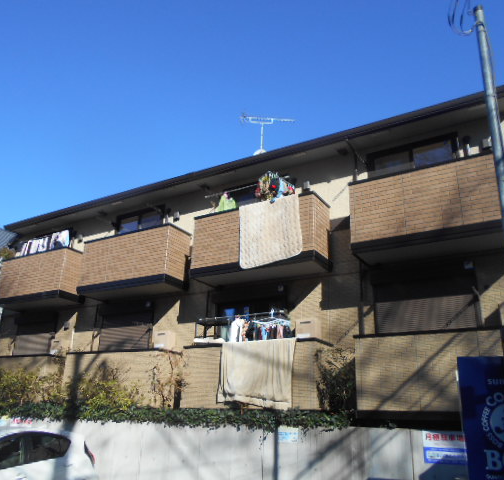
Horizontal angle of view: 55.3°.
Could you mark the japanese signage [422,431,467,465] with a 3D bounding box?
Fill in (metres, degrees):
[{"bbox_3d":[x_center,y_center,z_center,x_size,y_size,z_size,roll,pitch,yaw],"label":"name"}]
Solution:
[{"bbox_3d":[2.888,3.100,7.175,0.608,0.447,0.020,-5,-21,18],"label":"japanese signage"}]

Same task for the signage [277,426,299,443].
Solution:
[{"bbox_3d":[0.596,3.229,7.969,0.359,0.238,0.020,-5,-21,18],"label":"signage"}]

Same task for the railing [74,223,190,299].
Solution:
[{"bbox_3d":[-3.022,0.653,12.282,3.000,1.416,0.840,-10,-23,30],"label":"railing"}]

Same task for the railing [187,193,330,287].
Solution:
[{"bbox_3d":[0.159,0.063,10.286,2.944,1.386,0.887,-10,-23,30],"label":"railing"}]

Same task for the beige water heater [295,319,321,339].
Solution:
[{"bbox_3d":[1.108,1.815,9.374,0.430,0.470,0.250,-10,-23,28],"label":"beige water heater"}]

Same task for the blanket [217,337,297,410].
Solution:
[{"bbox_3d":[0.133,2.485,8.849,1.630,1.260,0.210,-10,-23,30],"label":"blanket"}]

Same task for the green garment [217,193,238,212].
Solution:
[{"bbox_3d":[-0.571,-0.745,11.197,0.220,0.620,0.550,-10,-23,30],"label":"green garment"}]

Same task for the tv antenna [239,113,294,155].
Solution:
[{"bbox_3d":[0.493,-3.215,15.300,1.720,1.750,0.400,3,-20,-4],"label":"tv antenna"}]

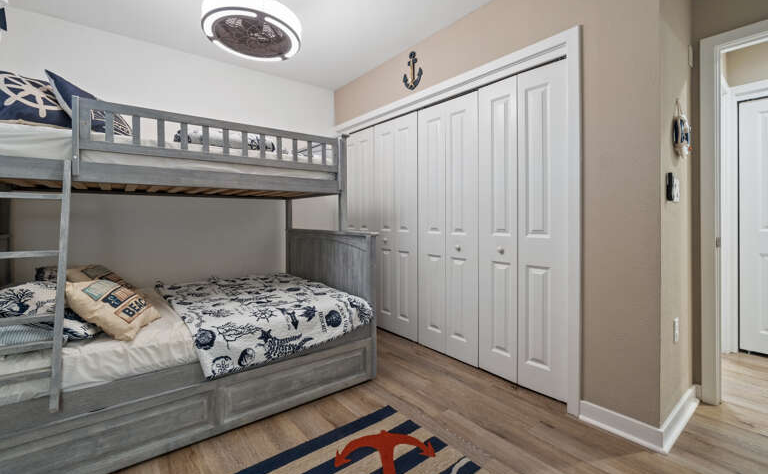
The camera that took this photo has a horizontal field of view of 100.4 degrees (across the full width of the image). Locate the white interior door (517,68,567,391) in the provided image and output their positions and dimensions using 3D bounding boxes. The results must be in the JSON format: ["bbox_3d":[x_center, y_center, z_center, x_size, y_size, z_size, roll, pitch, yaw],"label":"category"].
[{"bbox_3d":[0.981,-0.042,1.987,0.036,2.007,0.297,-2,2,-40],"label":"white interior door"}]

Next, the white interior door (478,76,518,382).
[{"bbox_3d":[0.792,-0.054,2.211,0.037,2.007,0.295,-2,2,-40],"label":"white interior door"}]

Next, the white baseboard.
[{"bbox_3d":[1.463,0.934,1.828,0.700,0.105,0.375,-2,2,-40],"label":"white baseboard"}]

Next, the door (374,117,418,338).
[{"bbox_3d":[0.115,-0.098,3.011,0.037,2.007,0.596,-2,2,-40],"label":"door"}]

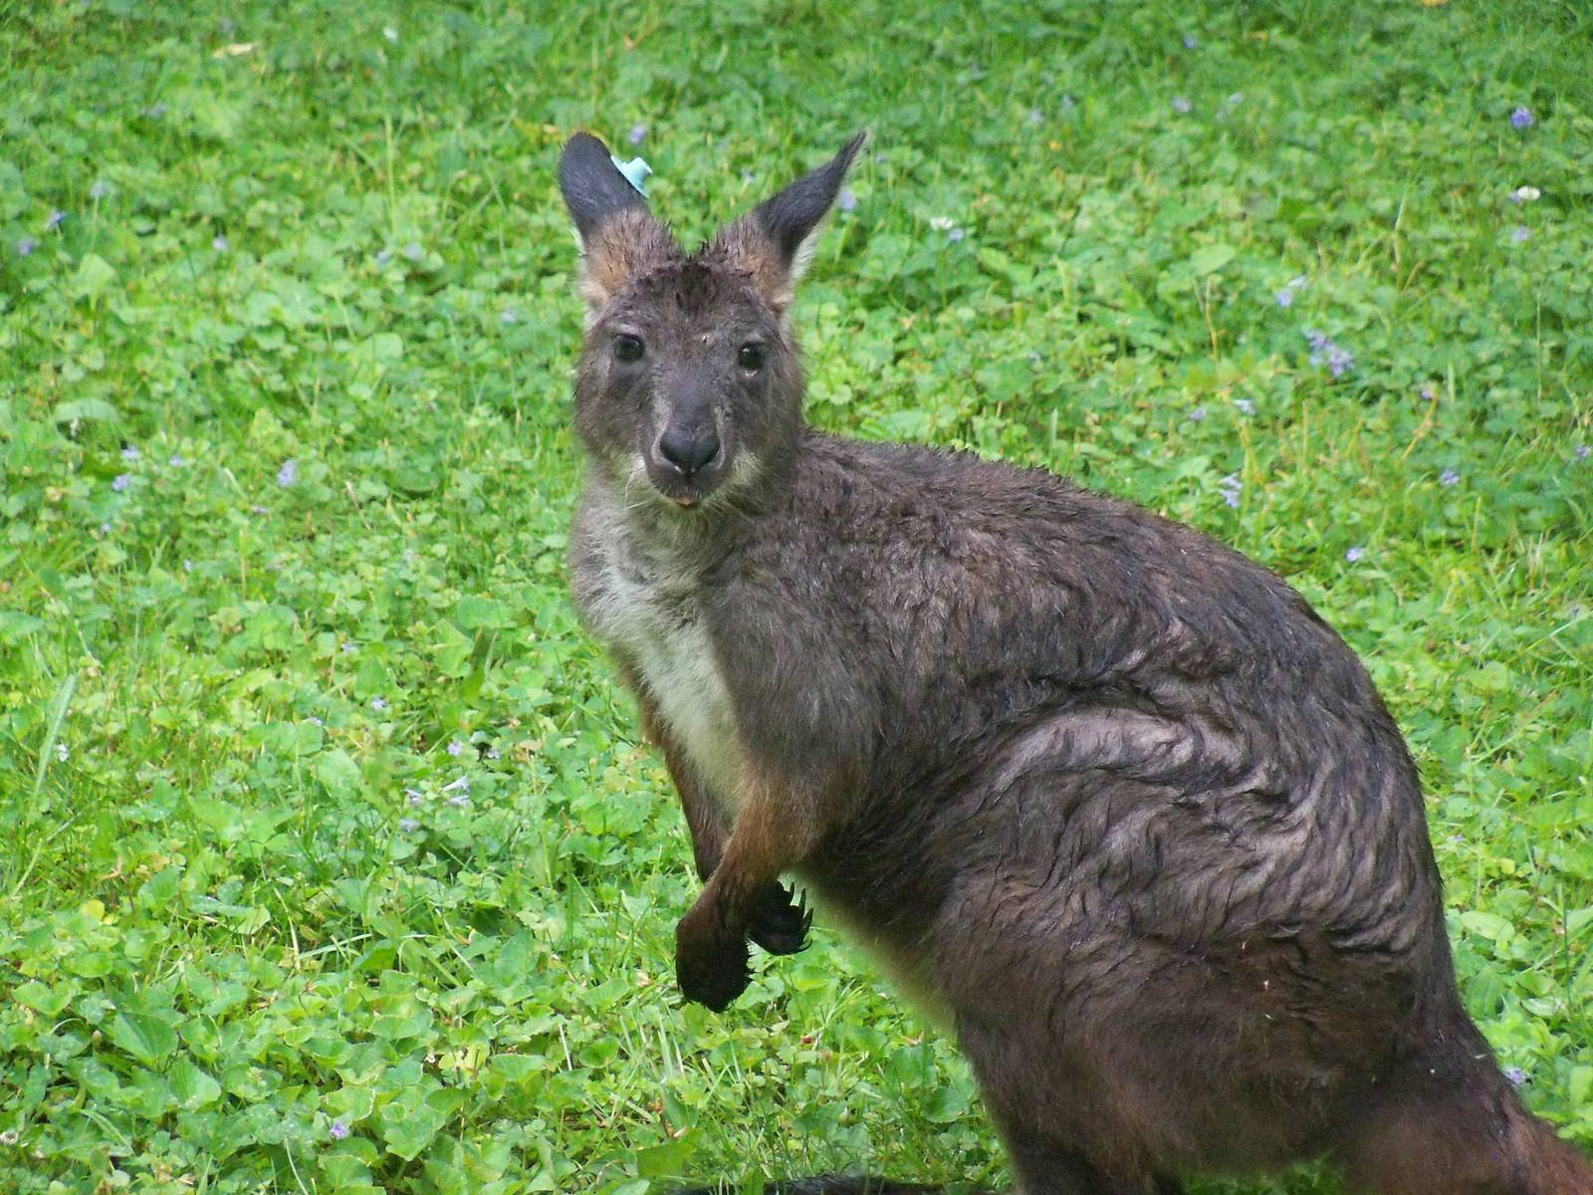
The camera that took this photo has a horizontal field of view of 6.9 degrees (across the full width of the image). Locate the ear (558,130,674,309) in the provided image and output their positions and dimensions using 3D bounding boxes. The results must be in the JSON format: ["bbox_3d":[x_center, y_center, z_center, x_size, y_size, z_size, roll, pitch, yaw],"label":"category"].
[{"bbox_3d":[-0.083,-0.172,6.030,0.048,0.085,0.040,-14,0,-31],"label":"ear"}]

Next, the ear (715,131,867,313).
[{"bbox_3d":[-0.004,-0.172,6.030,0.042,0.090,0.046,33,-3,-23],"label":"ear"}]

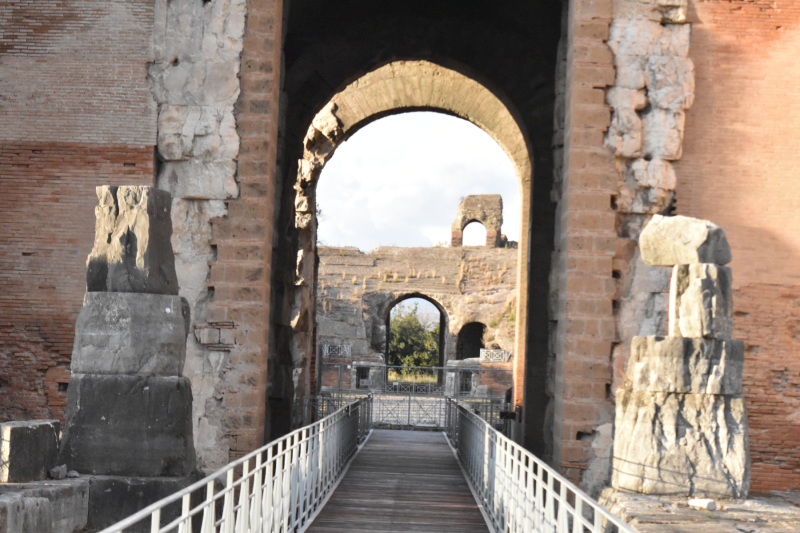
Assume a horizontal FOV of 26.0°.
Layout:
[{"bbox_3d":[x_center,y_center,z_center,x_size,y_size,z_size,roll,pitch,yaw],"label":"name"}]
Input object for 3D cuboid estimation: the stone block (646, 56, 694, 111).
[{"bbox_3d":[3.998,-2.687,25.874,0.690,0.770,0.550,2,-3,1],"label":"stone block"}]

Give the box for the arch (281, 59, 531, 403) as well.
[{"bbox_3d":[0.108,-0.523,32.397,4.400,6.200,2.800,2,-3,1],"label":"arch"}]

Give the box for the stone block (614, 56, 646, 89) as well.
[{"bbox_3d":[3.407,-2.852,25.825,0.460,0.520,0.450,2,-3,1],"label":"stone block"}]

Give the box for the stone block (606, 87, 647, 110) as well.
[{"bbox_3d":[3.348,-2.468,25.825,0.570,0.340,0.450,2,-3,1],"label":"stone block"}]

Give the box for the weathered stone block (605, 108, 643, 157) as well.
[{"bbox_3d":[3.303,-1.964,25.850,0.540,0.690,0.500,2,-3,1],"label":"weathered stone block"}]

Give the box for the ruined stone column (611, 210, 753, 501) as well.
[{"bbox_3d":[4.058,1.316,25.349,1.920,3.980,1.500,2,-3,1],"label":"ruined stone column"}]

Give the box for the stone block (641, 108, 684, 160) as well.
[{"bbox_3d":[3.880,-1.935,25.850,0.630,0.750,0.500,2,-3,1],"label":"stone block"}]

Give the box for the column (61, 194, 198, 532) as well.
[{"bbox_3d":[-3.891,1.340,25.399,1.980,4.800,1.600,2,-3,1],"label":"column"}]

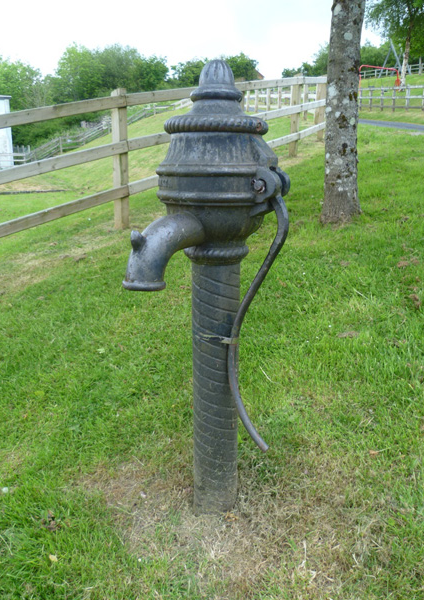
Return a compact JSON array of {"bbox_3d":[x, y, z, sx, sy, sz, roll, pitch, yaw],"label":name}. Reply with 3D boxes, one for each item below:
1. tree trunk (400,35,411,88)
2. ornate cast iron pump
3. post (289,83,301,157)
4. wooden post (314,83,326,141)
[{"bbox_3d":[10.540,-13.029,26.433,0.500,2.830,0.450,0,12,0],"label":"tree trunk"},{"bbox_3d":[-0.003,0.017,1.449,0.500,1.402,0.480,-9,14,-37],"label":"ornate cast iron pump"},{"bbox_3d":[1.245,-2.726,7.252,0.100,1.120,0.100,7,13,29],"label":"post"},{"bbox_3d":[1.935,-3.410,8.695,0.100,1.080,0.100,7,13,29],"label":"wooden post"}]

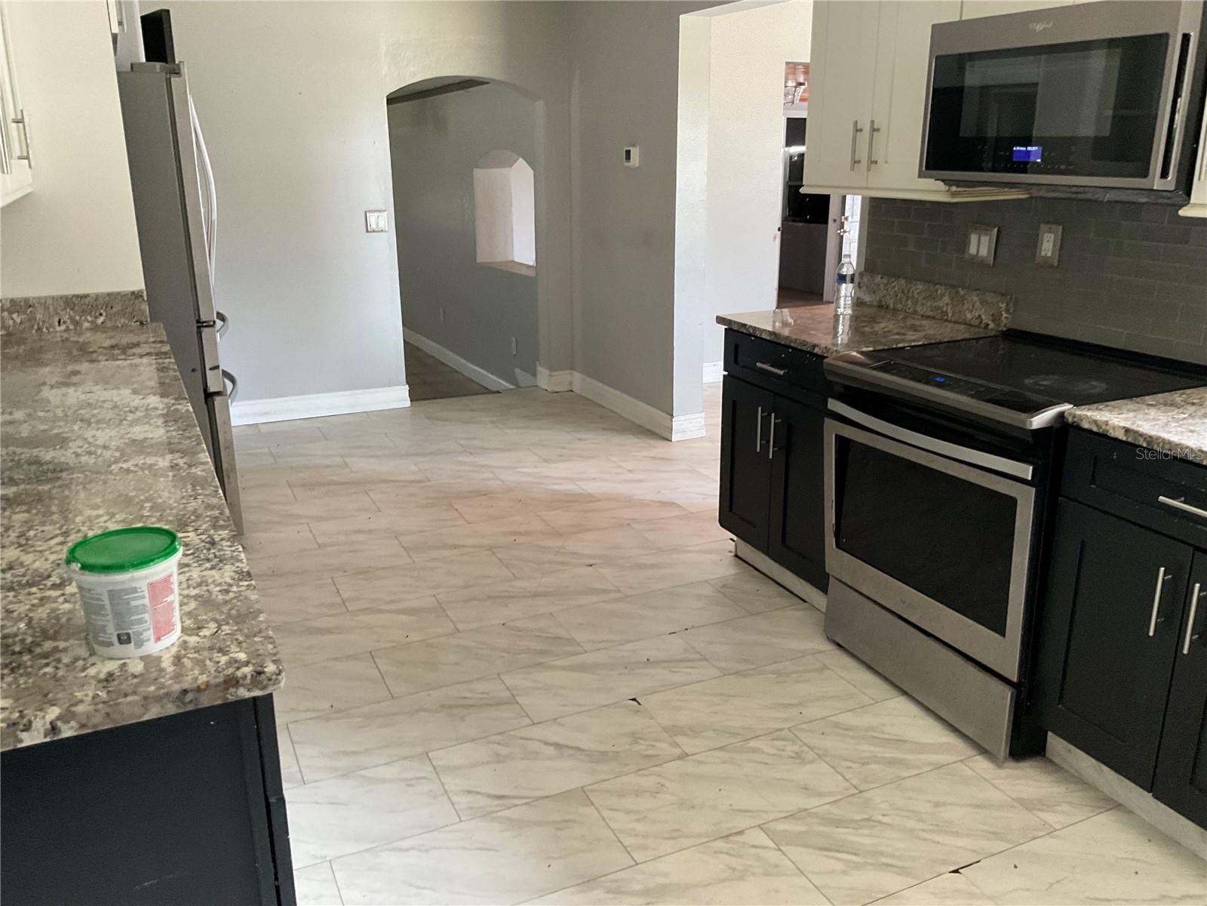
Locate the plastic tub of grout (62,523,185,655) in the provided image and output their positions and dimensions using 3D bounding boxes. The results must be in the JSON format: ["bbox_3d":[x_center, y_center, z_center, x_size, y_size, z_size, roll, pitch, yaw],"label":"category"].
[{"bbox_3d":[-0.611,0.178,1.304,0.135,0.130,0.135,-9,19,-26],"label":"plastic tub of grout"}]

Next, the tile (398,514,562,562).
[{"bbox_3d":[-0.504,0.344,4.097,0.608,0.011,0.306,-8,19,-23],"label":"tile"}]

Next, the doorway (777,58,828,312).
[{"bbox_3d":[1.480,-1.550,6.776,0.790,1.990,0.140,-8,19,-23],"label":"doorway"}]

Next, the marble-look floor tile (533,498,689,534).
[{"bbox_3d":[0.055,0.261,4.328,0.607,0.010,0.305,-8,19,-23],"label":"marble-look floor tile"}]

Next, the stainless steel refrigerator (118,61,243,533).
[{"bbox_3d":[-1.998,-0.573,4.060,0.860,1.800,0.910,-8,19,-23],"label":"stainless steel refrigerator"}]

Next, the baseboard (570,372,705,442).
[{"bbox_3d":[0.189,-0.304,5.904,0.200,0.135,1.278,-8,19,-23],"label":"baseboard"}]

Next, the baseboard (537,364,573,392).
[{"bbox_3d":[-0.312,-0.481,6.518,0.150,0.133,0.210,-8,19,-23],"label":"baseboard"}]

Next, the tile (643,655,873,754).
[{"bbox_3d":[0.434,0.709,2.872,0.607,0.010,0.305,-8,19,-23],"label":"tile"}]

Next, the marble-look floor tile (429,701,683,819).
[{"bbox_3d":[-0.120,0.789,2.631,0.607,0.010,0.305,-8,19,-23],"label":"marble-look floor tile"}]

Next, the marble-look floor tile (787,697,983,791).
[{"bbox_3d":[0.843,0.751,2.726,0.608,0.011,0.306,-8,19,-23],"label":"marble-look floor tile"}]

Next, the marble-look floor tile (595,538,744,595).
[{"bbox_3d":[0.300,0.428,3.793,0.608,0.011,0.306,-8,19,-23],"label":"marble-look floor tile"}]

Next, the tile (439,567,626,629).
[{"bbox_3d":[-0.255,0.509,3.554,0.608,0.011,0.306,-8,19,-23],"label":"tile"}]

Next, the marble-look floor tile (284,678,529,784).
[{"bbox_3d":[-0.530,0.748,2.776,0.607,0.010,0.305,-8,19,-23],"label":"marble-look floor tile"}]

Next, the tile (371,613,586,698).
[{"bbox_3d":[-0.392,0.628,3.161,0.607,0.010,0.305,-8,19,-23],"label":"tile"}]

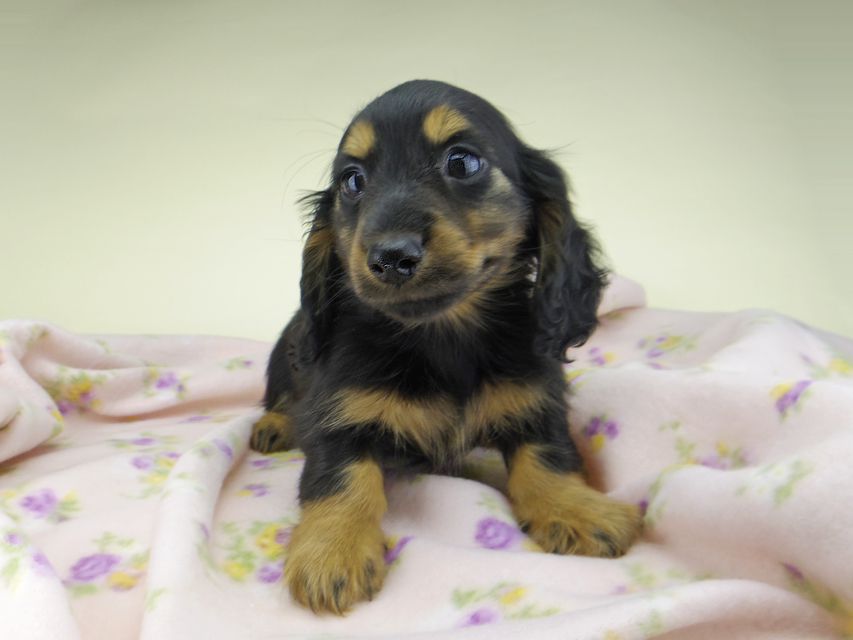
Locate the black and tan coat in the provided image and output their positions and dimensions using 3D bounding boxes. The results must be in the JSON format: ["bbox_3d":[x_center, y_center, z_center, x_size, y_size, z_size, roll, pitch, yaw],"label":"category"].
[{"bbox_3d":[-0.006,-0.011,0.359,0.173,0.216,0.213,-4,14,-17],"label":"black and tan coat"}]

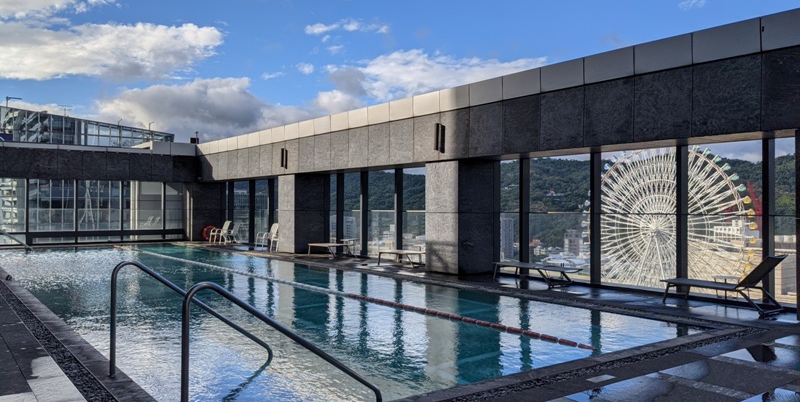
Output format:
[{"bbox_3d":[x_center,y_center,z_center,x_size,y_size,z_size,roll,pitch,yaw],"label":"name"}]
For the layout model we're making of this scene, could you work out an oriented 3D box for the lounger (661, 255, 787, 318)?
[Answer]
[{"bbox_3d":[4.946,1.202,9.554,0.779,0.823,1.632,1,-1,-37],"label":"lounger"}]

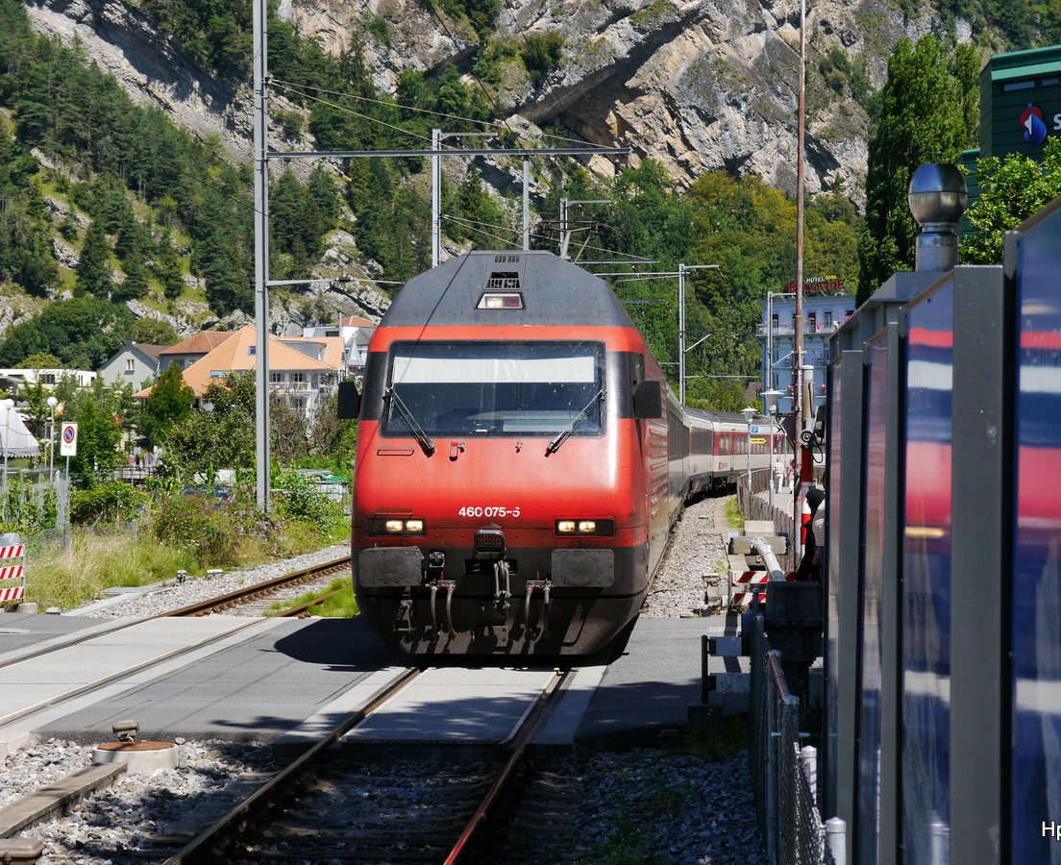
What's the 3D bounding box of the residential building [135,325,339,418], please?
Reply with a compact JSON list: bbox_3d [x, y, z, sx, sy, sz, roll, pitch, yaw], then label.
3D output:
[{"bbox_3d":[-31.100,-3.700,298.000,21.500,15.200,14.500,0,0,0],"label":"residential building"}]

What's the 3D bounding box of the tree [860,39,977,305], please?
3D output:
[{"bbox_3d":[22.100,-9.900,160.000,6.900,25.700,6.500,0,0,0],"label":"tree"}]

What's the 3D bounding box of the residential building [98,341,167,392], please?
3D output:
[{"bbox_3d":[-43.600,-3.200,320.000,7.700,14.300,11.500,0,0,19],"label":"residential building"}]

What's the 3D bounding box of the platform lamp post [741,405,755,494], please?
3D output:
[{"bbox_3d":[7.320,0.920,94.000,0.560,3.500,0.560,0,0,0],"label":"platform lamp post"}]

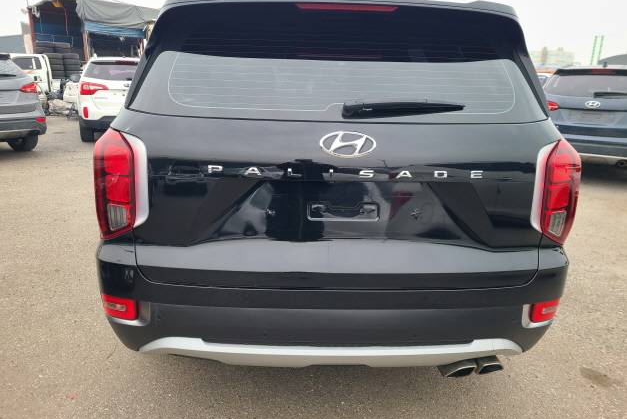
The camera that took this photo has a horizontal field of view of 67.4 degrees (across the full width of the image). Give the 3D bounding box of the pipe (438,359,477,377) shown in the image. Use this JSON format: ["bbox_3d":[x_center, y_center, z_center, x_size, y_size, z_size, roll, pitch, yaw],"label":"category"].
[{"bbox_3d":[0.540,0.578,1.811,0.115,0.065,0.160,1,16,-2],"label":"pipe"}]

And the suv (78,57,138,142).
[{"bbox_3d":[-4.139,-2.669,10.996,1.885,1.710,4.685,-3,16,-16],"label":"suv"}]

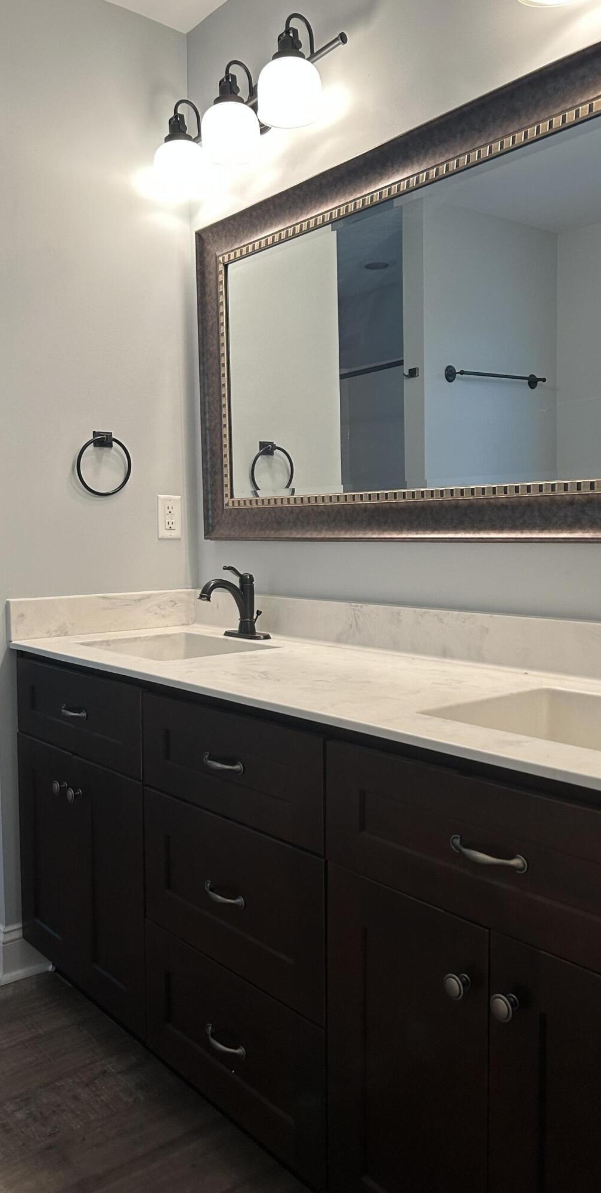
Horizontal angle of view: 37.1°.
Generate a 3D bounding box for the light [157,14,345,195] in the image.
[{"bbox_3d":[-0.148,-1.143,2.097,0.186,0.212,0.640,-4,6,-40],"label":"light"}]

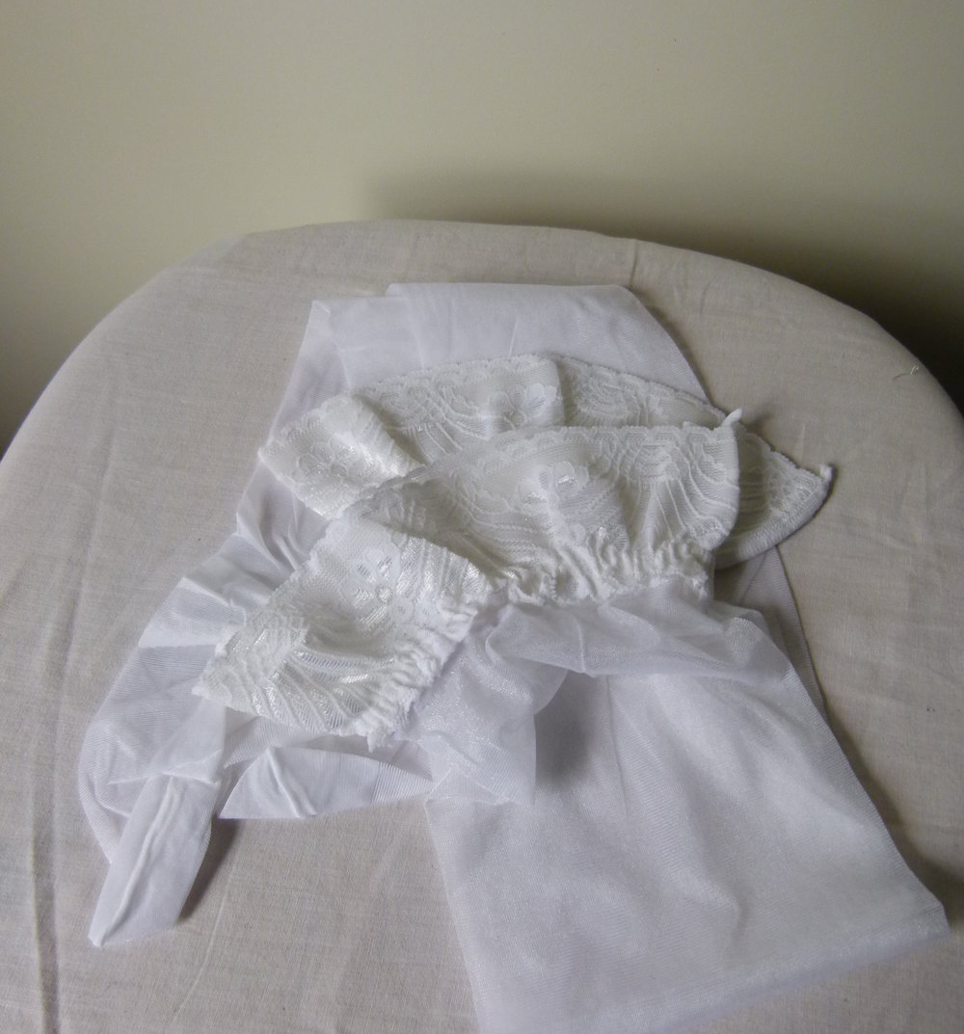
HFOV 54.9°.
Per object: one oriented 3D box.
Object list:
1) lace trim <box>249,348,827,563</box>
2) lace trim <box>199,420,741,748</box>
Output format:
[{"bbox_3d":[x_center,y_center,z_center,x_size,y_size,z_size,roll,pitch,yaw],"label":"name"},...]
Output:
[{"bbox_3d":[0.028,-0.032,0.422,0.256,0.032,0.105,5,58,3],"label":"lace trim"},{"bbox_3d":[0.007,0.017,0.383,0.256,0.037,0.111,-18,60,-11],"label":"lace trim"}]

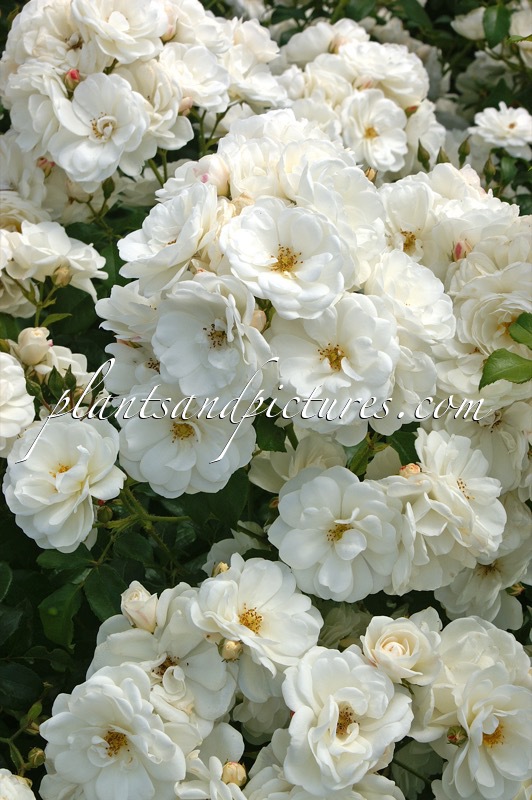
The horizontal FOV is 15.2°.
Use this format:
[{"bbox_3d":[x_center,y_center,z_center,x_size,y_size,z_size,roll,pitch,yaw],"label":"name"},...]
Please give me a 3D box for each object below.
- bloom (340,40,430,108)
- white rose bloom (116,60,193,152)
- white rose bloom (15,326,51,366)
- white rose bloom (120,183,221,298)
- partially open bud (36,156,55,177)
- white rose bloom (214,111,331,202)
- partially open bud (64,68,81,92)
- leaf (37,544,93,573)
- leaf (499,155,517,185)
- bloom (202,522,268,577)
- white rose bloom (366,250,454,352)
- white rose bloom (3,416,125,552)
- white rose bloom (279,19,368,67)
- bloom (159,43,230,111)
[{"bbox_3d":[0.102,-0.276,1.700,0.076,0.050,0.062,-7,61,-14],"label":"bloom"},{"bbox_3d":[-0.077,-0.199,1.360,0.060,0.066,0.042,-19,-13,-27],"label":"white rose bloom"},{"bbox_3d":[-0.129,-0.029,1.100,0.020,0.023,0.020,0,26,0],"label":"white rose bloom"},{"bbox_3d":[-0.057,-0.095,1.180,0.068,0.040,0.066,-51,45,0],"label":"white rose bloom"},{"bbox_3d":[-0.156,-0.165,1.410,0.012,0.014,0.011,0,25,0],"label":"partially open bud"},{"bbox_3d":[0.006,-0.160,1.310,0.078,0.055,0.062,0,60,0],"label":"white rose bloom"},{"bbox_3d":[-0.129,-0.213,1.330,0.011,0.016,0.011,6,25,0],"label":"partially open bud"},{"bbox_3d":[-0.124,0.098,1.230,0.037,0.006,0.024,-2,41,-2],"label":"leaf"},{"bbox_3d":[0.155,-0.147,1.280,0.013,0.008,0.023,3,69,1],"label":"leaf"},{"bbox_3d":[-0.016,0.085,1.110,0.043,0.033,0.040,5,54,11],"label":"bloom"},{"bbox_3d":[0.088,-0.062,1.230,0.060,0.048,0.065,-18,73,-33],"label":"white rose bloom"},{"bbox_3d":[-0.111,0.046,1.090,0.067,0.072,0.043,0,-17,6],"label":"white rose bloom"},{"bbox_3d":[0.047,-0.283,1.600,0.070,0.045,0.062,0,32,0],"label":"white rose bloom"},{"bbox_3d":[-0.052,-0.234,1.450,0.054,0.043,0.052,-11,67,-21],"label":"bloom"}]

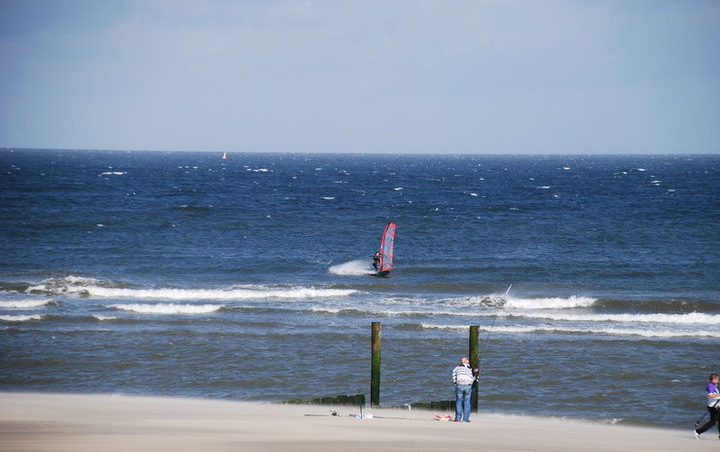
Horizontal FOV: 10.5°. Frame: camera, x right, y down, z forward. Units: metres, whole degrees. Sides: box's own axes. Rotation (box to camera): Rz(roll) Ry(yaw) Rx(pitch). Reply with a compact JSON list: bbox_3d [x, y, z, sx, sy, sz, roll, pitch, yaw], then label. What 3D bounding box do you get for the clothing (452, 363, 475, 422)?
[{"bbox_3d":[2.775,4.464,104.500,0.520,1.550,0.400,1,1,30],"label":"clothing"}]

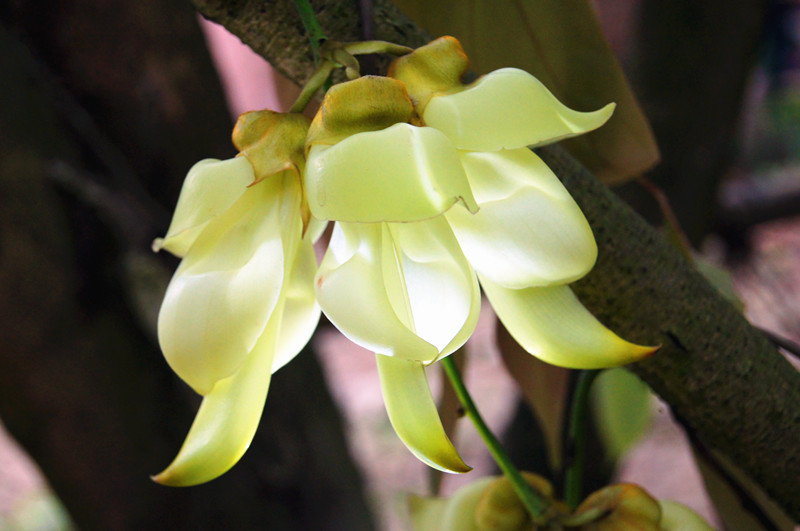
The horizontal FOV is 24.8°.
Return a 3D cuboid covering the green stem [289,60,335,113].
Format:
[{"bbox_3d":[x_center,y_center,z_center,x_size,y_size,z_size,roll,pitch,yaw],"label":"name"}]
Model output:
[{"bbox_3d":[-0.021,-0.042,0.430,0.003,0.016,0.003,35,-28,0],"label":"green stem"}]

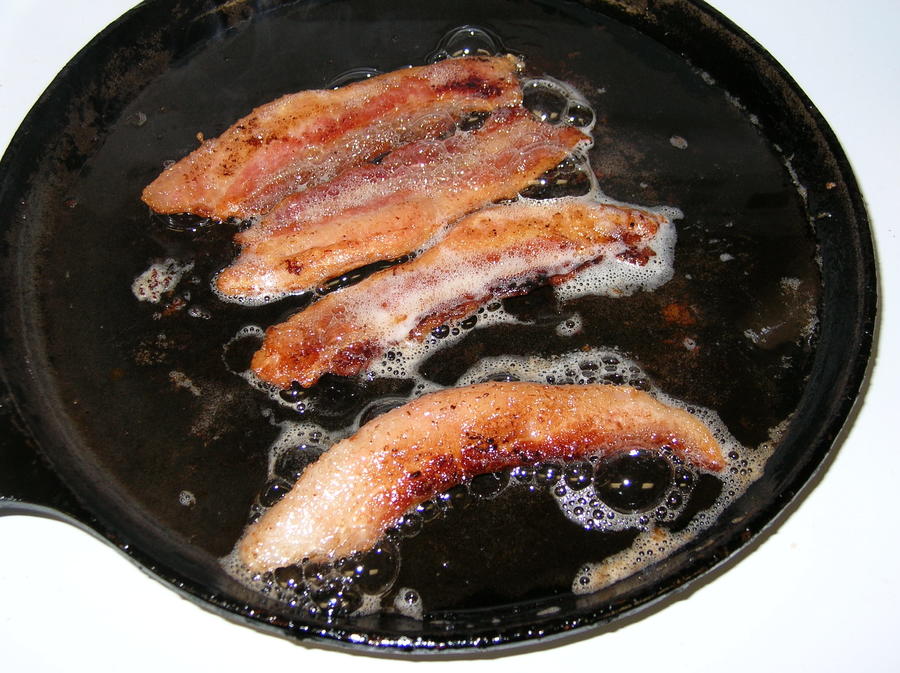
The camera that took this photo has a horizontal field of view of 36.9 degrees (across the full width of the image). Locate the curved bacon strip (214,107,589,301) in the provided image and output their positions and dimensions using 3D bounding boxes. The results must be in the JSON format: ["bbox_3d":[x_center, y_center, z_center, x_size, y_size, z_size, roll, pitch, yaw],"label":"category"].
[{"bbox_3d":[-0.016,-0.046,0.440,0.136,0.010,0.037,-28,62,-19],"label":"curved bacon strip"}]

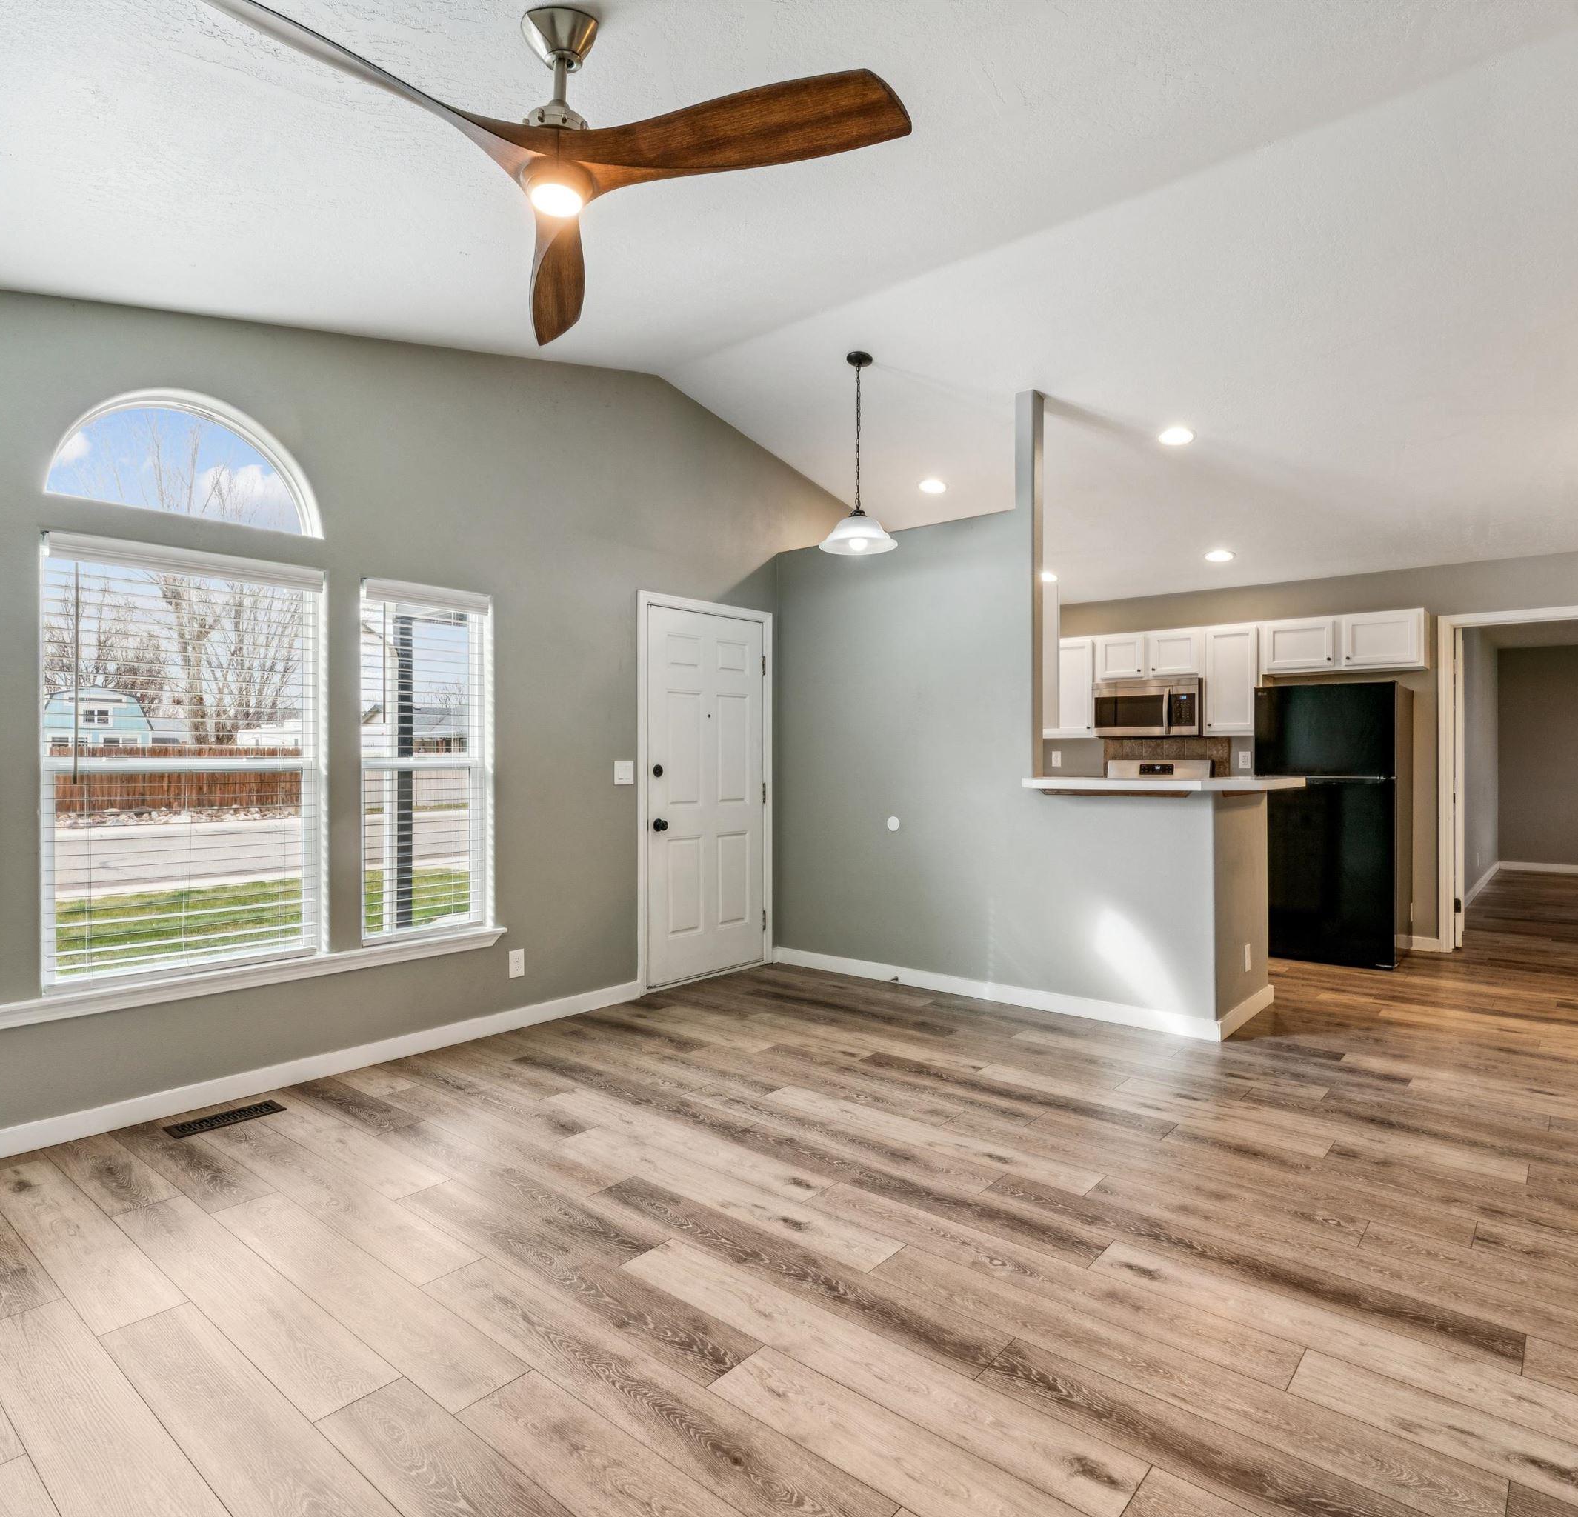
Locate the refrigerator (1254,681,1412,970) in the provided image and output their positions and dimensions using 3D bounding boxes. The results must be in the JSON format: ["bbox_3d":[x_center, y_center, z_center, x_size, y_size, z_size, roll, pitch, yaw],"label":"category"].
[{"bbox_3d":[3.485,0.398,6.045,0.748,1.680,0.805,0,0,40],"label":"refrigerator"}]

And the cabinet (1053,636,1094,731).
[{"bbox_3d":[2.302,-0.539,7.461,0.353,0.774,0.347,0,0,40],"label":"cabinet"}]

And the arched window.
[{"bbox_3d":[-2.151,-1.075,3.413,0.105,0.442,0.891,0,0,40],"label":"arched window"}]

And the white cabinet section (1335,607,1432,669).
[{"bbox_3d":[3.855,-0.747,6.141,0.470,0.374,0.320,0,0,40],"label":"white cabinet section"}]

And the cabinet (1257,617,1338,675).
[{"bbox_3d":[3.499,-0.736,6.446,0.470,0.378,0.347,0,0,40],"label":"cabinet"}]

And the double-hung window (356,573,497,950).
[{"bbox_3d":[-1.563,0.012,4.078,0.062,1.473,0.582,0,0,40],"label":"double-hung window"}]

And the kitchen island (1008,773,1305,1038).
[{"bbox_3d":[1.804,0.665,4.646,1.003,1.145,1.151,0,0,40],"label":"kitchen island"}]

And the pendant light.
[{"bbox_3d":[0.341,-1.518,4.657,0.378,0.951,0.378,0,0,0],"label":"pendant light"}]

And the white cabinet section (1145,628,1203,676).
[{"bbox_3d":[2.882,-0.754,6.952,0.391,0.360,0.320,0,0,40],"label":"white cabinet section"}]

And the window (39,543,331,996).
[{"bbox_3d":[-2.134,0.012,3.405,0.062,1.473,0.875,0,0,40],"label":"window"}]

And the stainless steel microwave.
[{"bbox_3d":[2.719,-0.360,7.059,0.761,0.406,0.396,0,0,40],"label":"stainless steel microwave"}]

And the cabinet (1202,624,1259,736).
[{"bbox_3d":[3.176,-0.540,6.721,0.365,0.770,0.347,0,0,40],"label":"cabinet"}]

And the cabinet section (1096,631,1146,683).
[{"bbox_3d":[2.585,-0.754,7.199,0.381,0.360,0.320,0,0,40],"label":"cabinet section"}]

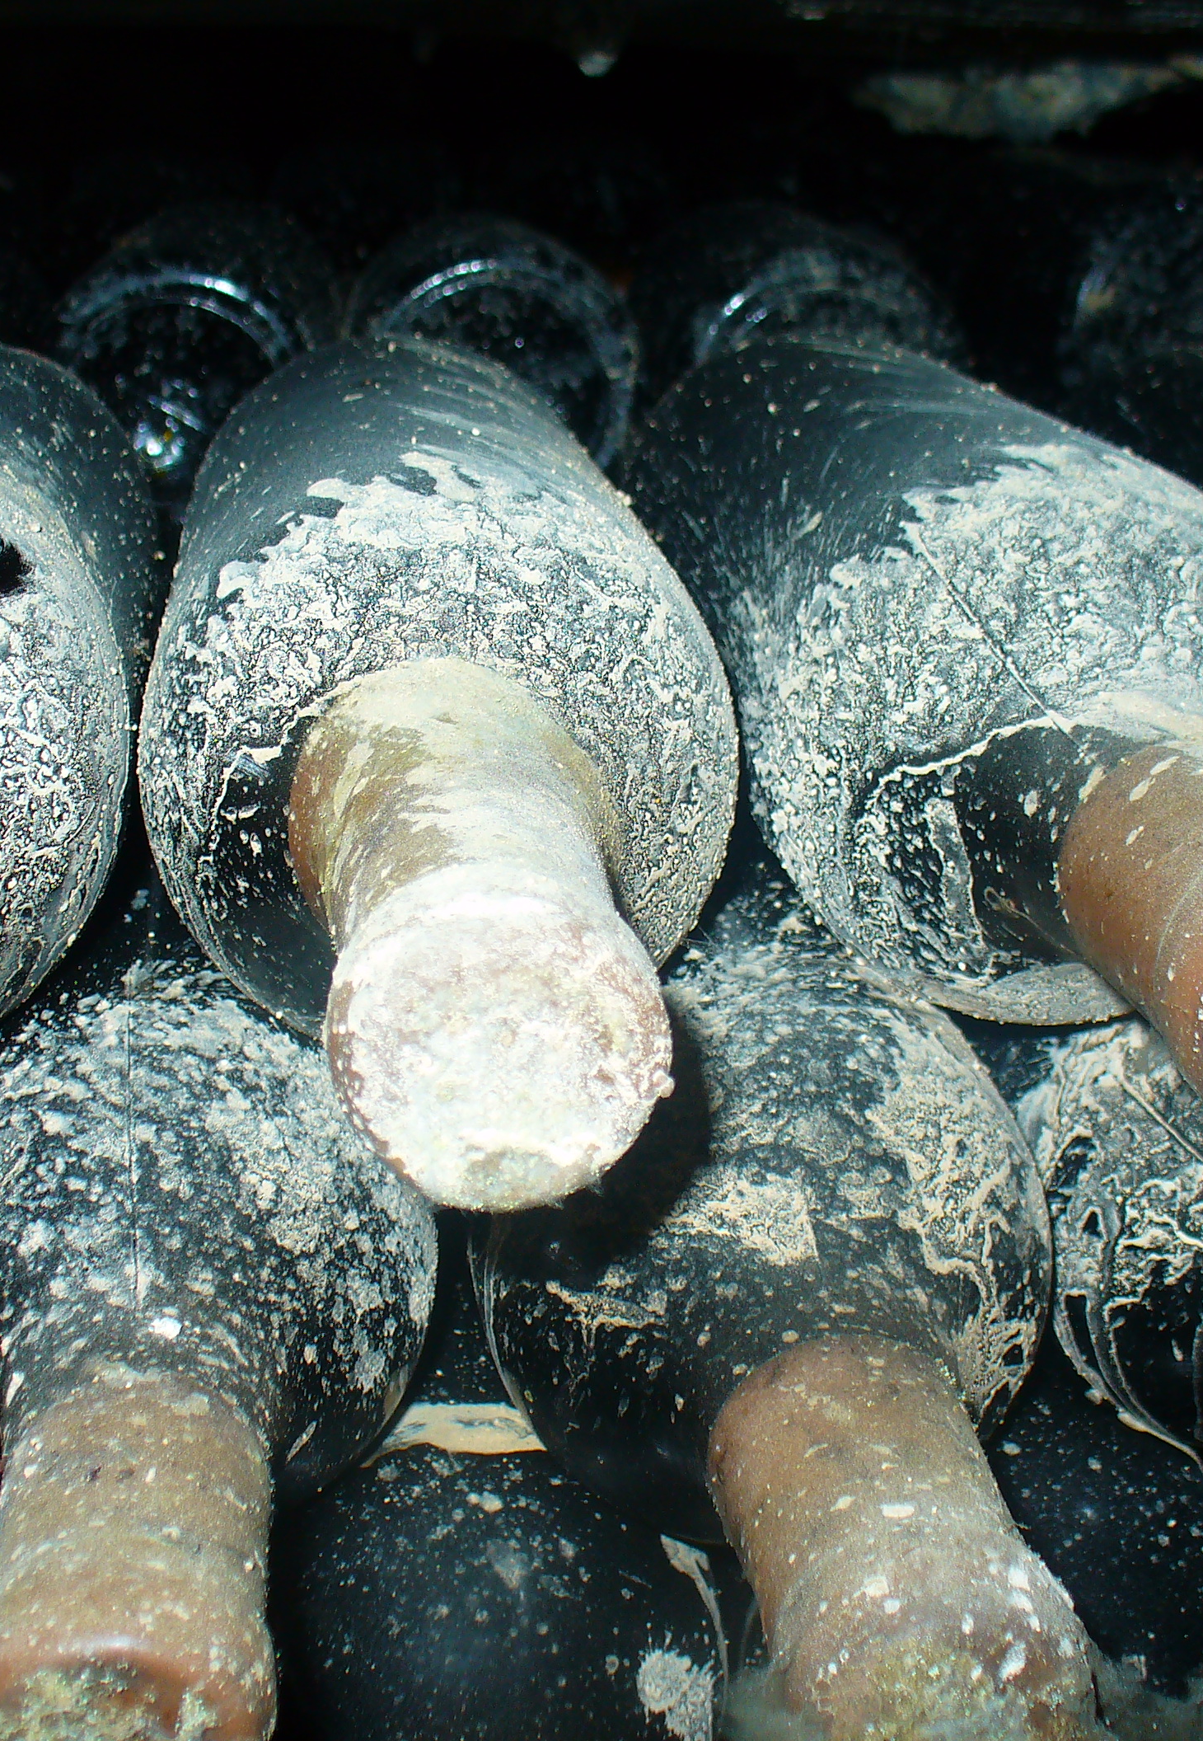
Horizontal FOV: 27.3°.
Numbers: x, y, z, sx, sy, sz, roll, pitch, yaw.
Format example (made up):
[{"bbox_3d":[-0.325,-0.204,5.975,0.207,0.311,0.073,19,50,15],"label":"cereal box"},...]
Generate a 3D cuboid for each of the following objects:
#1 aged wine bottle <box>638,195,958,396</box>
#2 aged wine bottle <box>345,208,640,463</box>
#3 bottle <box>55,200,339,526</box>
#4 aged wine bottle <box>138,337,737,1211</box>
[{"bbox_3d":[0.051,-0.178,0.818,0.080,0.080,0.290,-2,18,-4],"label":"aged wine bottle"},{"bbox_3d":[-0.043,-0.178,0.829,0.080,0.080,0.290,-2,17,-5],"label":"aged wine bottle"},{"bbox_3d":[-0.127,-0.178,0.819,0.080,0.080,0.290,-2,20,-4],"label":"bottle"},{"bbox_3d":[-0.025,-0.025,0.365,0.080,0.080,0.290,-2,17,-6],"label":"aged wine bottle"}]

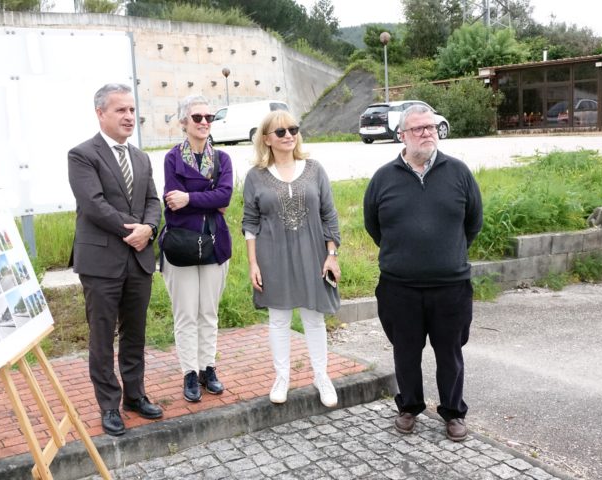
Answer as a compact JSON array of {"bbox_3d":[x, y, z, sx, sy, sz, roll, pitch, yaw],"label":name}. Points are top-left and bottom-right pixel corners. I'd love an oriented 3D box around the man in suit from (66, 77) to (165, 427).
[{"bbox_3d":[-0.934,0.091,3.653,0.500,1.735,0.380,-9,10,-34],"label":"man in suit"}]

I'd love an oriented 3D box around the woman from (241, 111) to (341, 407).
[{"bbox_3d":[-0.048,0.090,3.931,0.530,1.565,0.330,-3,9,-3],"label":"woman"}]

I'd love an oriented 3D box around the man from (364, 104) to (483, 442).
[{"bbox_3d":[0.631,0.161,3.679,0.600,1.680,0.420,-2,9,9],"label":"man"}]

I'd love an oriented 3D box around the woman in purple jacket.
[{"bbox_3d":[-0.584,0.042,4.046,0.420,1.680,0.340,-5,9,-14],"label":"woman in purple jacket"}]

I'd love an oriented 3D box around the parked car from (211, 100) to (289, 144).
[{"bbox_3d":[-2.770,-5.390,33.400,4.450,1.840,1.820,2,10,31],"label":"parked car"}]

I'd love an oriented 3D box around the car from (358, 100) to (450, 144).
[{"bbox_3d":[4.226,-4.726,28.790,4.000,1.580,1.775,-10,11,-39],"label":"car"}]

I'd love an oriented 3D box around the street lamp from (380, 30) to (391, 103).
[{"bbox_3d":[3.805,-6.734,31.851,0.460,4.750,0.460,-3,8,0],"label":"street lamp"}]

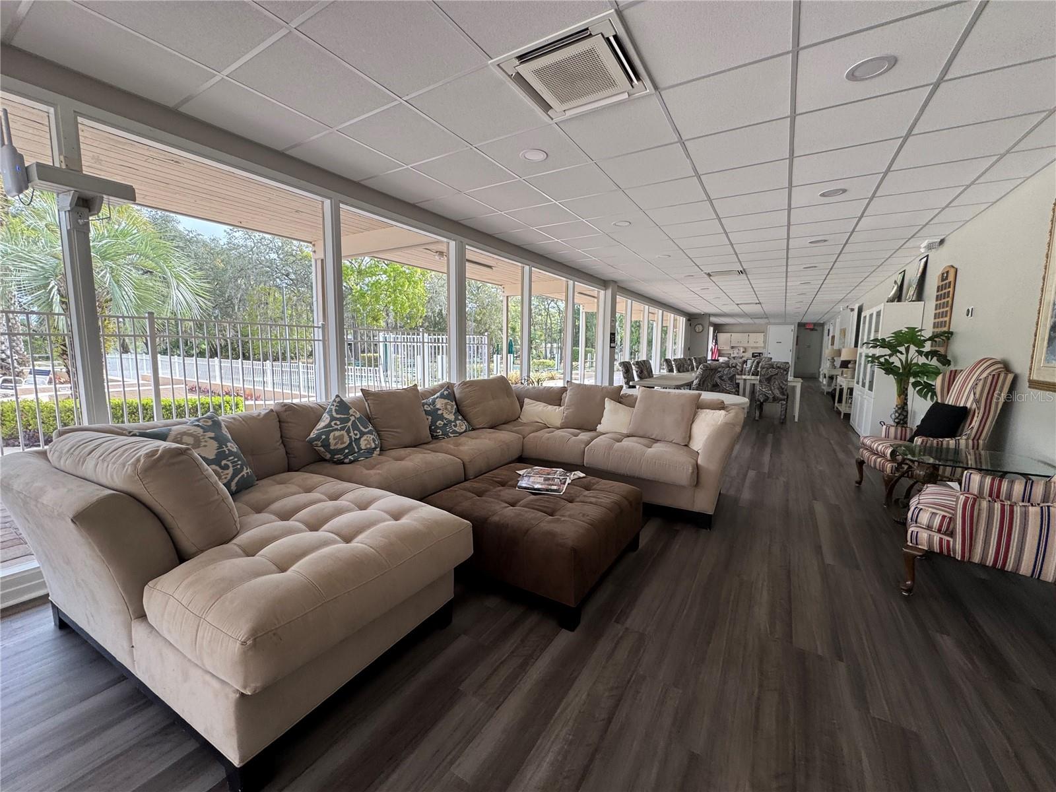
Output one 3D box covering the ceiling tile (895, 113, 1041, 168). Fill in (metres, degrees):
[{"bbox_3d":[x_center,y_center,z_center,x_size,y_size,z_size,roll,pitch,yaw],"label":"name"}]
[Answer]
[{"bbox_3d":[2.784,-1.636,2.774,0.595,0.020,0.595,4,7,31],"label":"ceiling tile"}]

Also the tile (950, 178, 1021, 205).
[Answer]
[{"bbox_3d":[3.821,-1.715,3.593,0.310,0.020,0.595,4,7,31],"label":"tile"}]

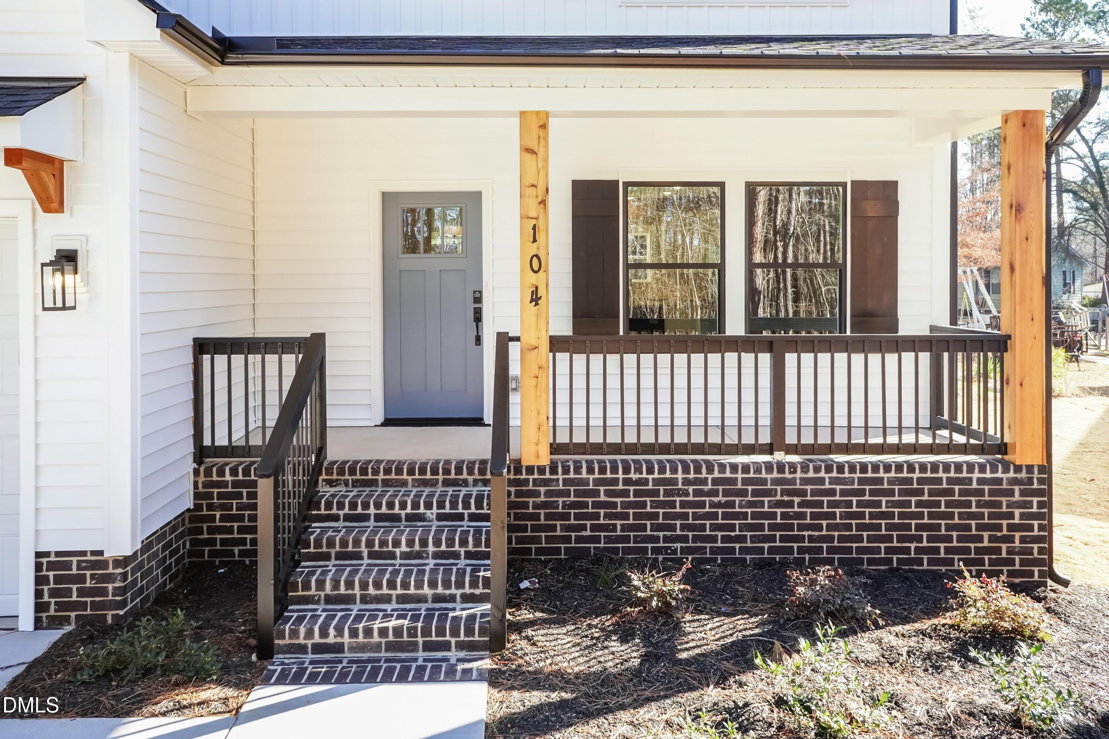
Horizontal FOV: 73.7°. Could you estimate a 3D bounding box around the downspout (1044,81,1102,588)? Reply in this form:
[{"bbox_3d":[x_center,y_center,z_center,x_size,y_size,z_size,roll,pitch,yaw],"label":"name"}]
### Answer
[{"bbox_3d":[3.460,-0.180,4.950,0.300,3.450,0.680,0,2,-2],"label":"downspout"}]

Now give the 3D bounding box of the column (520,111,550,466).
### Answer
[{"bbox_3d":[-0.140,-0.575,5.210,0.205,2.460,0.200,0,2,-2],"label":"column"}]

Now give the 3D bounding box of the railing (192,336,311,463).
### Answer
[{"bbox_3d":[-2.090,0.215,5.200,0.870,0.880,0.120,0,2,-2],"label":"railing"}]

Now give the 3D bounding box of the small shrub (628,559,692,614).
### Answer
[{"bbox_3d":[0.650,1.300,4.570,0.370,0.270,0.350,0,2,-2],"label":"small shrub"}]

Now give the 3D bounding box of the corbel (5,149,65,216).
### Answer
[{"bbox_3d":[-2.867,-1.034,4.090,0.095,0.310,0.390,0,2,-2],"label":"corbel"}]

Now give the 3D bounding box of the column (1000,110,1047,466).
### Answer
[{"bbox_3d":[3.300,-0.570,5.210,0.205,2.460,0.200,0,2,-2],"label":"column"}]

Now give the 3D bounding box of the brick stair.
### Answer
[{"bbox_3d":[-0.970,1.210,4.470,1.180,0.720,1.330,0,2,-2],"label":"brick stair"}]

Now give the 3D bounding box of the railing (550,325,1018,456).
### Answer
[{"bbox_3d":[1.640,0.110,5.740,3.330,0.910,1.220,0,2,-2],"label":"railing"}]

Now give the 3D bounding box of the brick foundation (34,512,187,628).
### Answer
[{"bbox_3d":[-2.790,1.225,4.720,0.530,0.460,0.840,0,2,-2],"label":"brick foundation"}]

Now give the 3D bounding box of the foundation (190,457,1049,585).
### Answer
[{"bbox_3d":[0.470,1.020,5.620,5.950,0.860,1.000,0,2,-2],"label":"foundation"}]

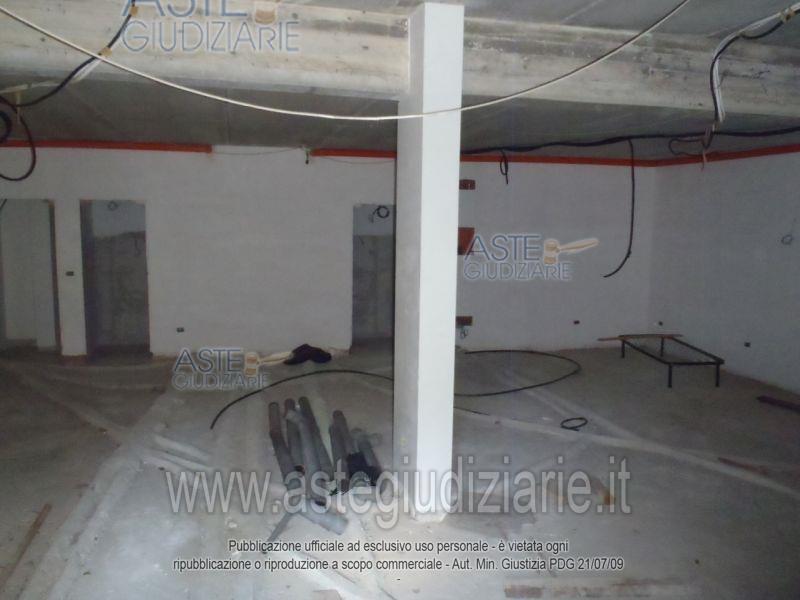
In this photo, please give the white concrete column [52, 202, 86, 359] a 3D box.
[{"bbox_3d":[-4.181,-0.289,8.344,0.300,1.970,0.300,0,7,-7],"label":"white concrete column"}]

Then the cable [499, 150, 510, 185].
[{"bbox_3d":[1.302,-1.642,8.021,0.100,0.410,0.060,0,7,-7],"label":"cable"}]

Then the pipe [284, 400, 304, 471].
[{"bbox_3d":[-0.971,1.179,5.847,0.100,0.100,1.774,-1,7,-11],"label":"pipe"}]

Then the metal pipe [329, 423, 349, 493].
[{"bbox_3d":[-0.507,1.259,5.250,0.100,0.100,1.287,0,7,-8],"label":"metal pipe"}]

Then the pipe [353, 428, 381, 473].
[{"bbox_3d":[-0.277,1.242,5.334,0.130,0.100,0.855,-1,7,-13],"label":"pipe"}]

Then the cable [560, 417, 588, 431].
[{"bbox_3d":[1.556,1.101,5.771,0.260,0.030,0.280,1,7,0],"label":"cable"}]

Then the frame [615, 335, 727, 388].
[{"bbox_3d":[3.270,0.735,7.920,0.580,0.280,1.500,1,7,2],"label":"frame"}]

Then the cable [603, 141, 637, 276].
[{"bbox_3d":[2.457,-1.023,7.276,0.340,1.480,0.100,0,7,-7],"label":"cable"}]

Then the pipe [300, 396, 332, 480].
[{"bbox_3d":[-0.781,1.186,5.815,0.100,0.100,2.027,-1,7,-13],"label":"pipe"}]

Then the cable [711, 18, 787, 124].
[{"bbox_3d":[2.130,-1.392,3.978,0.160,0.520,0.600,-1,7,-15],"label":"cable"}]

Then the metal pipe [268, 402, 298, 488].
[{"bbox_3d":[-1.035,1.205,5.630,0.100,0.100,1.931,-1,7,-15],"label":"metal pipe"}]

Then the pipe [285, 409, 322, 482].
[{"bbox_3d":[-0.800,1.187,5.315,0.100,0.100,1.756,-1,7,-16],"label":"pipe"}]

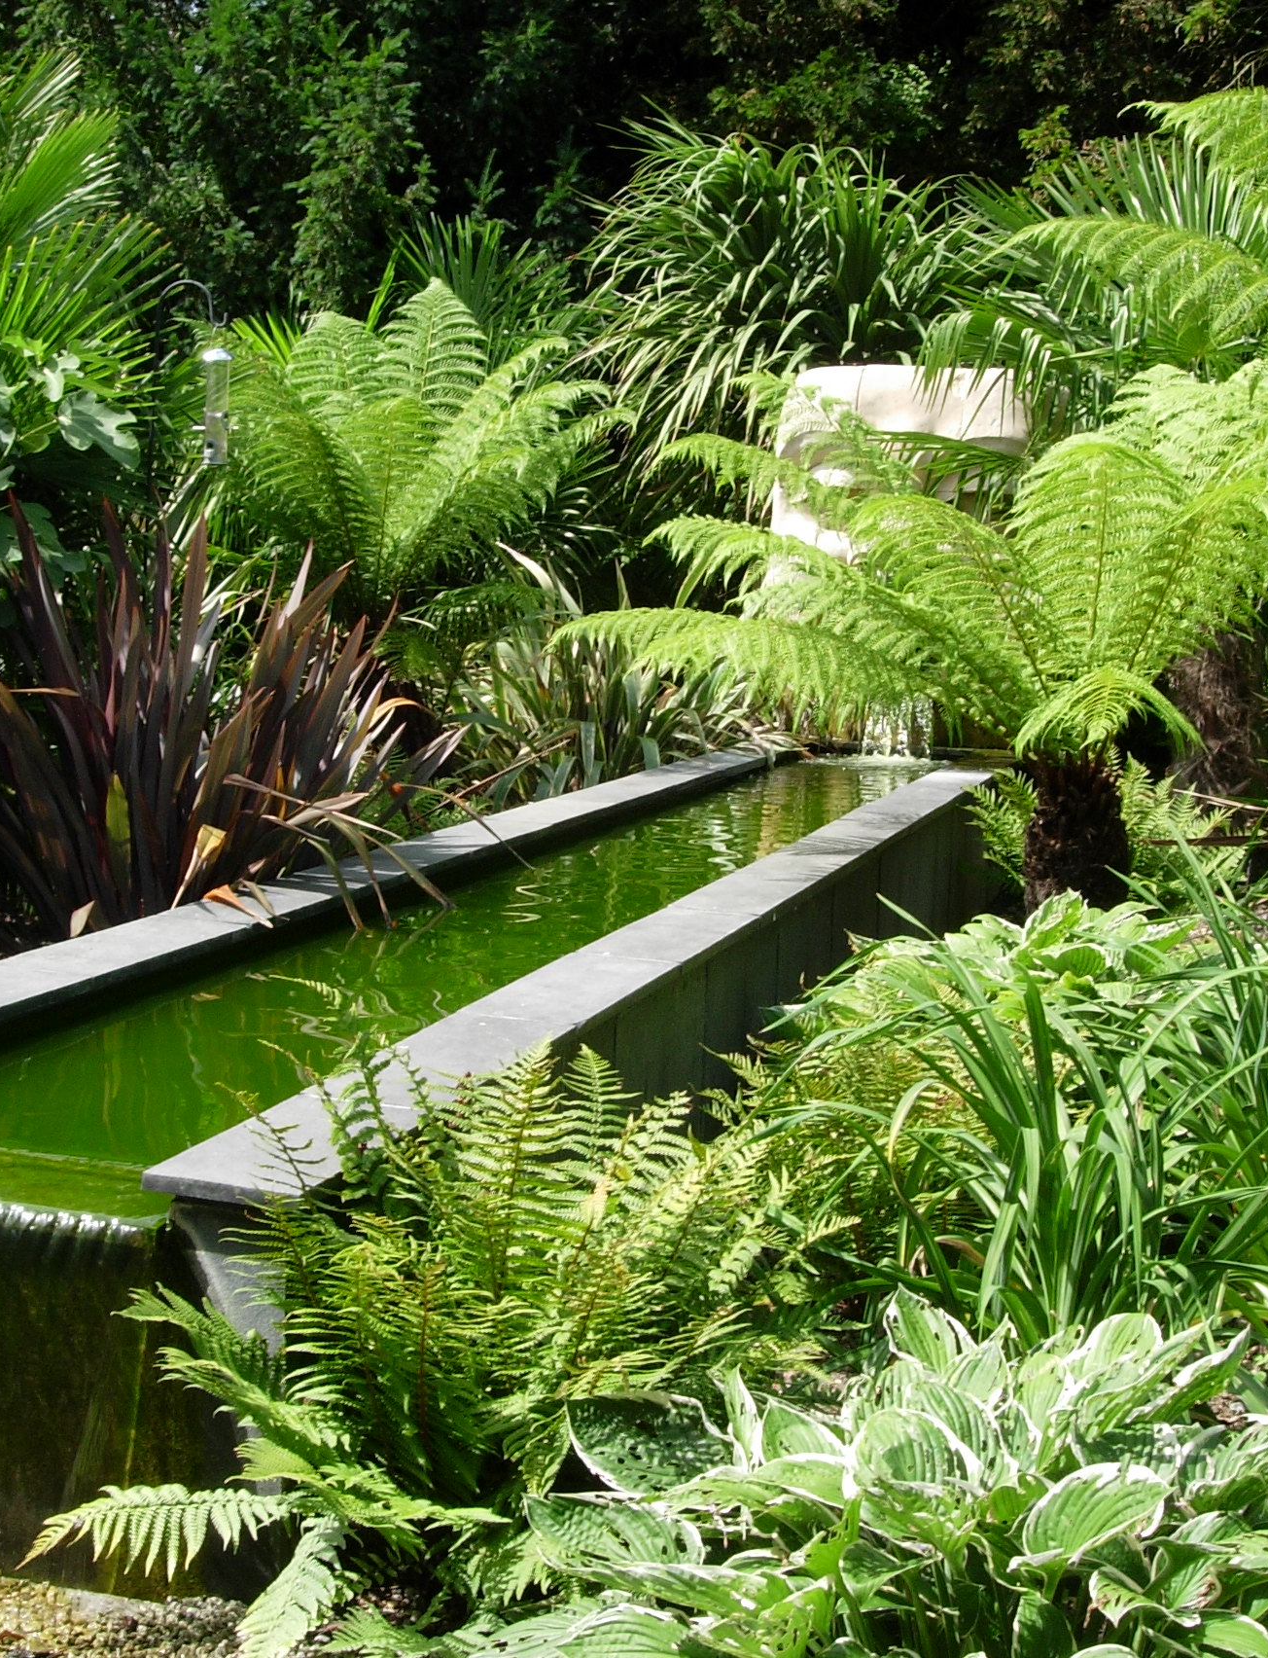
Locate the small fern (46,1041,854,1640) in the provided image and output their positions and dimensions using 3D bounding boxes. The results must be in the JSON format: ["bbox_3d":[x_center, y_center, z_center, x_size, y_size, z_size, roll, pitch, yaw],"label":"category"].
[{"bbox_3d":[-0.268,0.718,3.284,1.083,0.726,0.950,4,7,0],"label":"small fern"}]

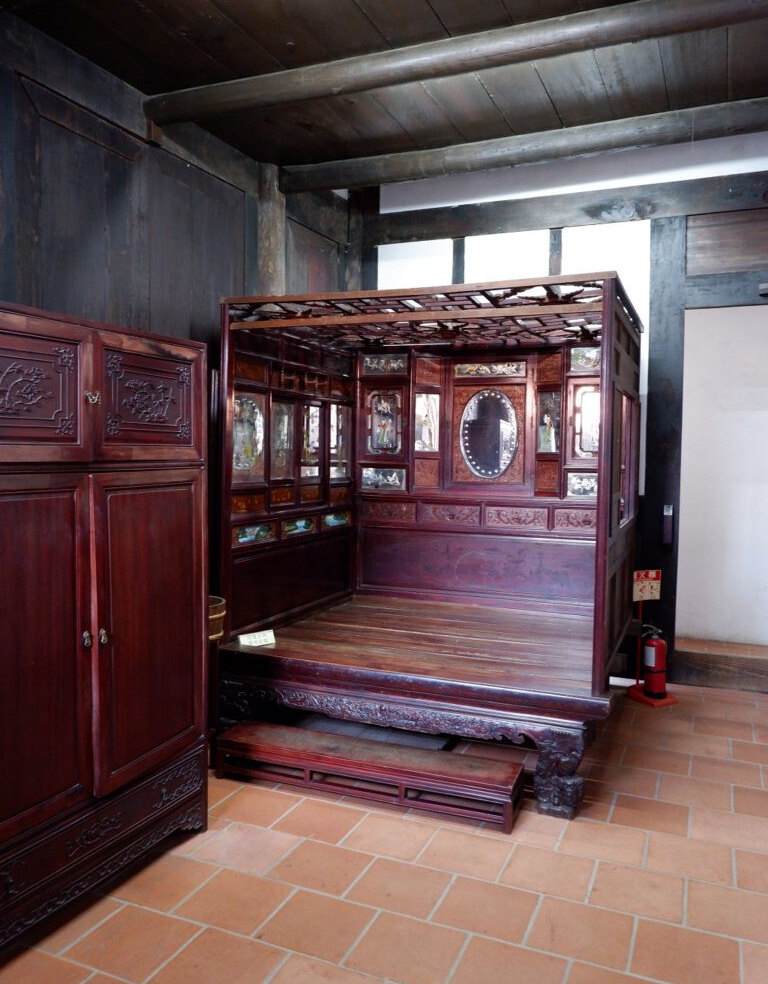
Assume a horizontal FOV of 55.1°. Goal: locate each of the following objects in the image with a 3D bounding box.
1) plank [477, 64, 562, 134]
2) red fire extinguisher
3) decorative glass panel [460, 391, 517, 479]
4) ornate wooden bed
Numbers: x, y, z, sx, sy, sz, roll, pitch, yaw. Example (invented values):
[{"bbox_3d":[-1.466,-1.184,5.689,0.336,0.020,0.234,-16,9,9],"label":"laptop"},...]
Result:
[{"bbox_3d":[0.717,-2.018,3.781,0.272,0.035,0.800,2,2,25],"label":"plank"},{"bbox_3d":[1.758,1.087,4.766,0.145,0.465,0.150,-1,2,-31],"label":"red fire extinguisher"},{"bbox_3d":[0.681,-0.376,4.771,0.392,0.576,0.025,2,2,23],"label":"decorative glass panel"},{"bbox_3d":[0.347,0.184,4.126,2.000,2.315,1.620,2,2,23],"label":"ornate wooden bed"}]

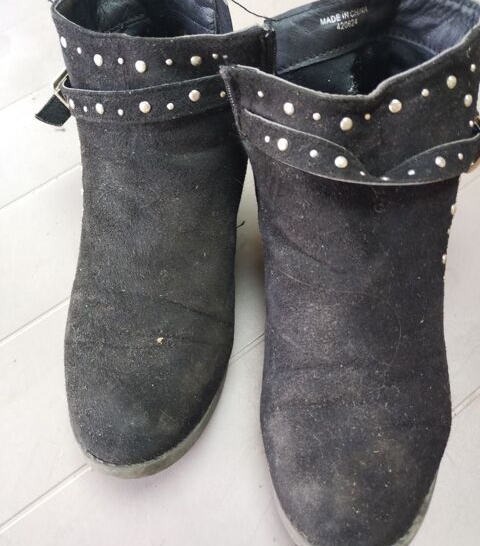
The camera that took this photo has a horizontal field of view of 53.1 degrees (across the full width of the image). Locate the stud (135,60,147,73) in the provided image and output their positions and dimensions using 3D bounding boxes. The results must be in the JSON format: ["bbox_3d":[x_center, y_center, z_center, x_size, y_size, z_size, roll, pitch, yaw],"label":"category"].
[{"bbox_3d":[-0.051,-0.107,0.249,0.006,0.006,0.003,8,40,10],"label":"stud"}]

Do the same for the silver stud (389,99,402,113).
[{"bbox_3d":[0.073,-0.078,0.224,0.006,0.006,0.003,-14,36,-1],"label":"silver stud"}]

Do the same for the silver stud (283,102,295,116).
[{"bbox_3d":[0.023,-0.078,0.229,0.006,0.006,0.003,24,42,17],"label":"silver stud"}]

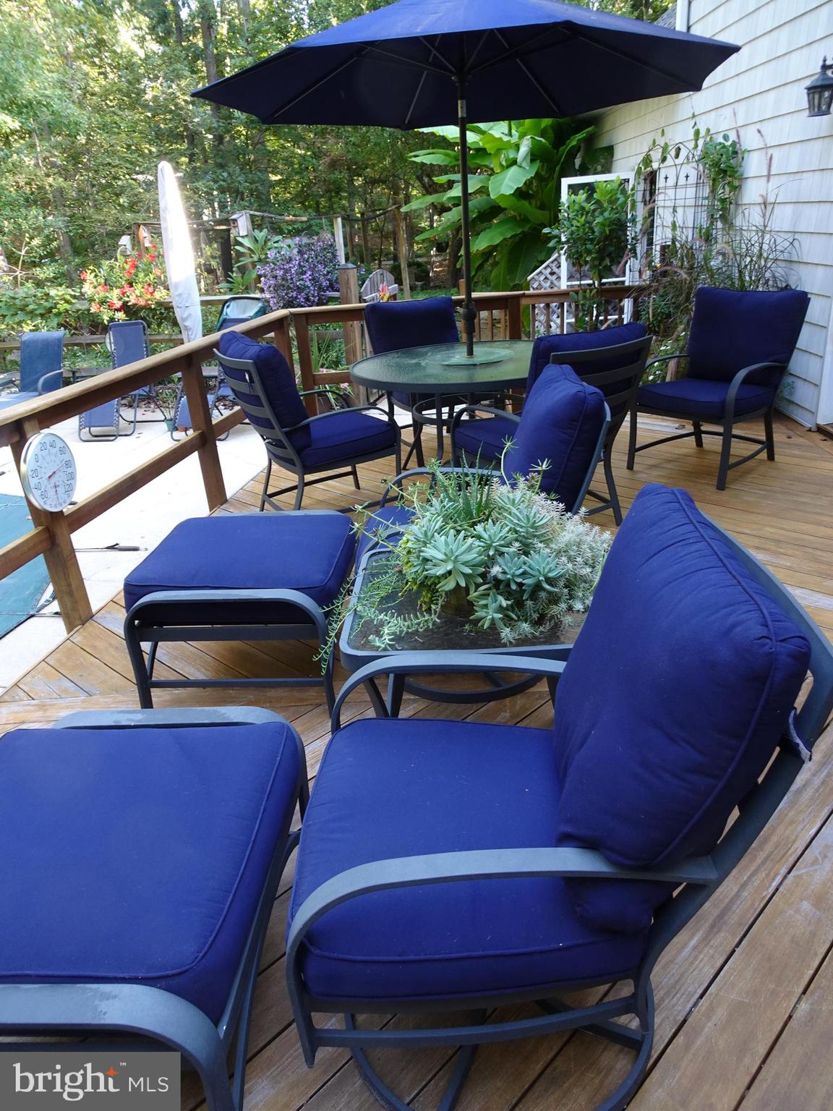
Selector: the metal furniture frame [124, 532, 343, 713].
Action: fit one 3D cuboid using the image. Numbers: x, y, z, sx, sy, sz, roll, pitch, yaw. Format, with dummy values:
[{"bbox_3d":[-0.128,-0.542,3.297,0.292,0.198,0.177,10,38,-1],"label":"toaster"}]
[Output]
[{"bbox_3d":[-0.557,0.204,2.731,0.640,0.445,0.680,-2,24,6],"label":"metal furniture frame"}]

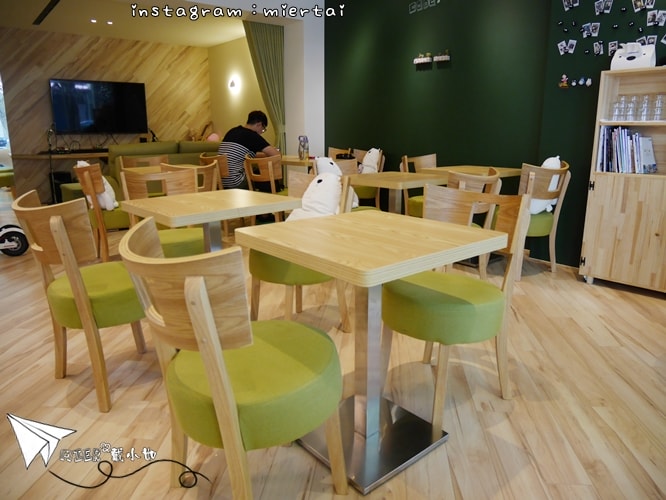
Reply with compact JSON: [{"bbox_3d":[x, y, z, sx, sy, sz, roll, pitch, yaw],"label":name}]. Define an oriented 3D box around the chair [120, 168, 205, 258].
[{"bbox_3d":[-0.991,-0.058,2.845,0.473,0.823,0.527,-10,17,-33],"label":"chair"}]

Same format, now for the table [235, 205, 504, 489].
[{"bbox_3d":[0.114,0.301,1.548,0.621,0.739,0.621,-12,18,-38],"label":"table"}]

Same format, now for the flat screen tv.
[{"bbox_3d":[-3.650,-2.242,7.310,1.350,0.765,0.070,-10,18,-33],"label":"flat screen tv"}]

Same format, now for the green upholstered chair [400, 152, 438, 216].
[{"bbox_3d":[0.917,-0.468,4.393,0.465,0.830,0.540,-12,18,-39],"label":"green upholstered chair"}]

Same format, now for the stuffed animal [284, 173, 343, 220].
[{"bbox_3d":[-0.142,-0.206,2.436,0.340,0.407,0.280,-13,19,-41],"label":"stuffed animal"}]

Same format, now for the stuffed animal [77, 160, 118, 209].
[{"bbox_3d":[-1.897,-0.531,3.794,0.330,0.415,0.280,-11,17,-35],"label":"stuffed animal"}]

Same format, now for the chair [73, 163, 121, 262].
[{"bbox_3d":[-1.871,-0.307,3.900,0.530,0.820,0.500,-11,18,-37],"label":"chair"}]

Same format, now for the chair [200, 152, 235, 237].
[{"bbox_3d":[-1.151,-0.601,5.013,0.540,0.830,0.465,-13,18,-40],"label":"chair"}]

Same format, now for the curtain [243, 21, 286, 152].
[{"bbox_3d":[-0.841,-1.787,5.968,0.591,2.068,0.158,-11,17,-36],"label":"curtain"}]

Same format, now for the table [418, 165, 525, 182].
[{"bbox_3d":[1.167,-0.309,3.934,0.625,0.740,0.625,-12,18,-38],"label":"table"}]

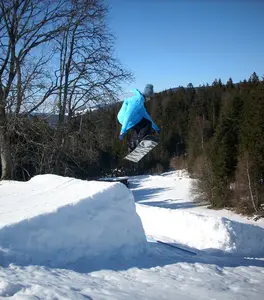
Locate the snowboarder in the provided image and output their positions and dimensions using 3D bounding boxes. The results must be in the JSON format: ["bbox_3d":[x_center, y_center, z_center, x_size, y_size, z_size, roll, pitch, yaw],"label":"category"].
[{"bbox_3d":[0.134,-0.650,7.400,0.840,1.400,0.680,0,2,13],"label":"snowboarder"}]

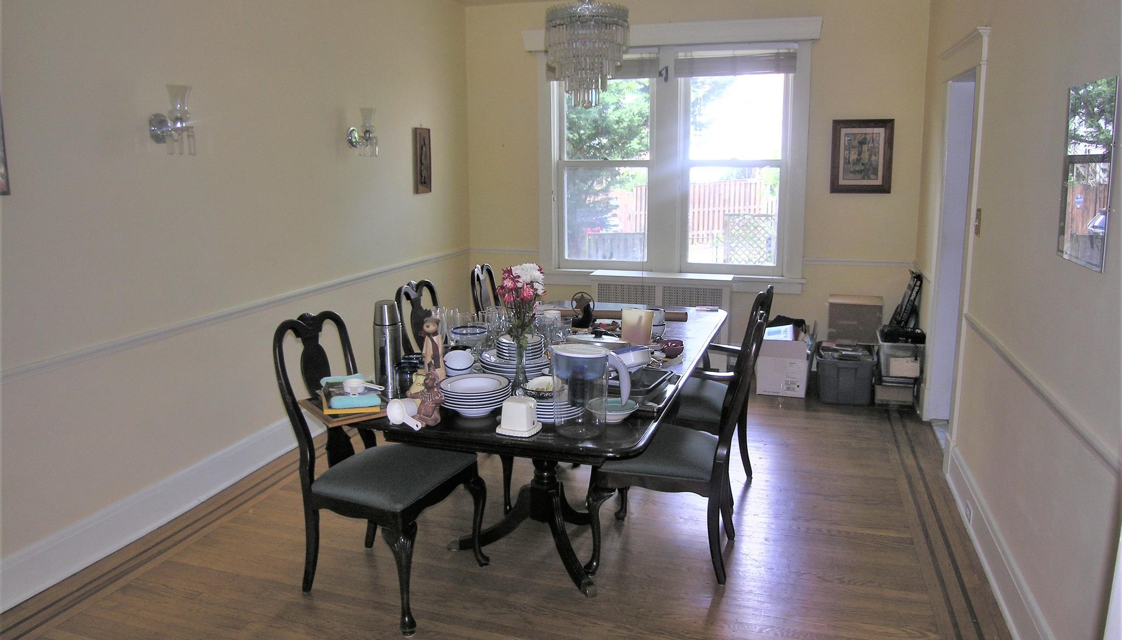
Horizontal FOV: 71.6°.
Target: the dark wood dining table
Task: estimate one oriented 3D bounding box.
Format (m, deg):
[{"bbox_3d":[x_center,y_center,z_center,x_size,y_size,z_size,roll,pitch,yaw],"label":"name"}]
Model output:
[{"bbox_3d":[0.076,0.499,3.418,1.052,0.747,2.292,3,12,17],"label":"dark wood dining table"}]

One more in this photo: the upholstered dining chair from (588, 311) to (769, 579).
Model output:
[{"bbox_3d":[0.457,0.445,3.005,0.608,1.009,0.531,3,12,17],"label":"upholstered dining chair"}]

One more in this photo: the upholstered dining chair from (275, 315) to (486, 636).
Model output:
[{"bbox_3d":[-0.680,0.502,2.903,0.609,1.032,0.562,5,12,24],"label":"upholstered dining chair"}]

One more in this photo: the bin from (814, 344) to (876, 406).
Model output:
[{"bbox_3d":[1.951,0.363,5.367,0.374,0.305,0.518,3,12,17],"label":"bin"}]

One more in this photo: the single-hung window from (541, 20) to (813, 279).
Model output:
[{"bbox_3d":[0.834,-1.233,5.997,2.040,1.840,0.120,3,12,17],"label":"single-hung window"}]

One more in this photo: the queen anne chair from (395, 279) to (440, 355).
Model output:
[{"bbox_3d":[-0.434,0.318,3.688,0.608,1.006,0.531,3,12,19],"label":"queen anne chair"}]

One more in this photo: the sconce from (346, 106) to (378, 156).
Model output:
[{"bbox_3d":[-1.214,-1.150,4.785,0.192,0.287,0.126,3,12,17],"label":"sconce"}]

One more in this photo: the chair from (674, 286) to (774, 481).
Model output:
[{"bbox_3d":[0.649,0.322,3.603,0.608,1.012,0.578,4,12,22],"label":"chair"}]

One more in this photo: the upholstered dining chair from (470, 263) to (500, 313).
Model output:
[{"bbox_3d":[-0.162,0.210,4.354,0.609,1.032,0.562,2,12,12],"label":"upholstered dining chair"}]

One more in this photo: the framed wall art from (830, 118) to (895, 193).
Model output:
[{"bbox_3d":[2.160,-1.173,5.582,0.420,0.521,0.030,3,12,17],"label":"framed wall art"}]

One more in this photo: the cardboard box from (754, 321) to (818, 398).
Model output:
[{"bbox_3d":[1.591,0.285,5.557,0.353,0.389,0.502,3,12,17],"label":"cardboard box"}]

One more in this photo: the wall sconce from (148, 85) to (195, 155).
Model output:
[{"bbox_3d":[-1.654,-0.852,3.309,0.155,0.290,0.125,3,12,17],"label":"wall sconce"}]

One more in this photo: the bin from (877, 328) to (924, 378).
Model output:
[{"bbox_3d":[2.286,0.224,5.284,0.276,0.242,0.471,3,12,17],"label":"bin"}]

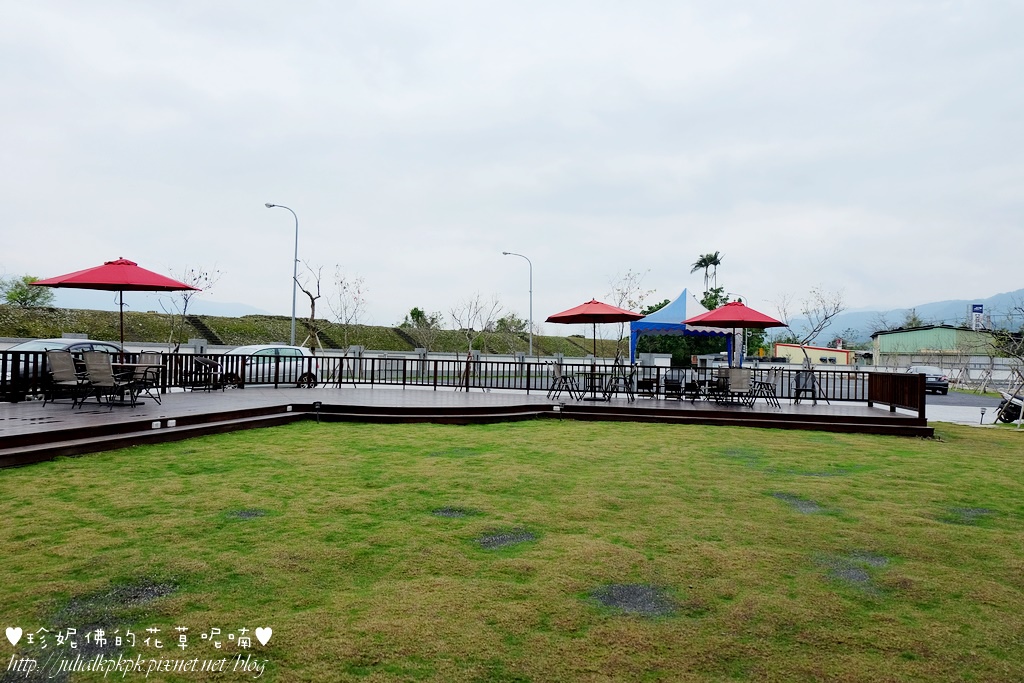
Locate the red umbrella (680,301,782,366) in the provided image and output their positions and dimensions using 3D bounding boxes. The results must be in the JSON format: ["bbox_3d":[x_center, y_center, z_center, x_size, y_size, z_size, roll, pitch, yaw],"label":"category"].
[{"bbox_3d":[5.880,0.290,18.000,2.670,2.670,2.670,1,-2,0],"label":"red umbrella"}]

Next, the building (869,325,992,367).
[{"bbox_3d":[59.496,1.640,98.213,14.500,7.400,16.000,0,-2,26],"label":"building"}]

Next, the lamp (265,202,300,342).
[{"bbox_3d":[-13.057,-2.676,38.593,2.900,9.780,0.350,-1,-3,40],"label":"lamp"}]

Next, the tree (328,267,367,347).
[{"bbox_3d":[-5.903,-0.484,24.500,1.500,4.500,1.500,1,-2,0],"label":"tree"}]

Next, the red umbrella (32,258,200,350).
[{"bbox_3d":[-7.064,-0.190,12.350,2.670,2.670,2.670,1,-2,0],"label":"red umbrella"}]

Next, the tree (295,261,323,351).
[{"bbox_3d":[-9.986,-1.080,33.500,1.500,5.800,1.400,1,-2,0],"label":"tree"}]

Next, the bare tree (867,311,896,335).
[{"bbox_3d":[59.695,0.513,110.150,5.200,11.000,5.000,1,-2,0],"label":"bare tree"}]

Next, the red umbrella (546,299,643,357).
[{"bbox_3d":[2.213,0.200,18.200,2.670,2.670,2.670,1,-2,0],"label":"red umbrella"}]

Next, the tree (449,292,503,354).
[{"bbox_3d":[-1.283,0.035,24.000,1.900,3.650,1.800,1,-2,0],"label":"tree"}]

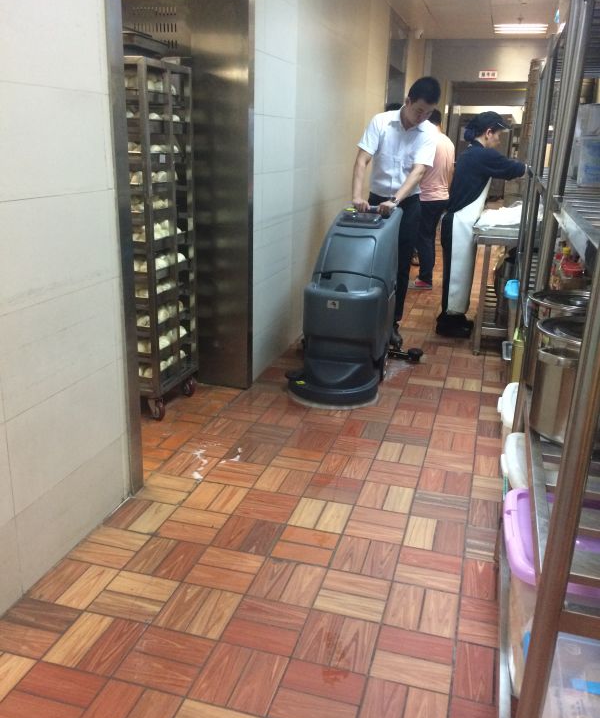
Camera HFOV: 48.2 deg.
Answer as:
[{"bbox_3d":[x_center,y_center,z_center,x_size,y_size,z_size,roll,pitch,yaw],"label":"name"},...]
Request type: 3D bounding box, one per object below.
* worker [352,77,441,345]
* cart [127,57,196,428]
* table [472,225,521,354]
[{"bbox_3d":[0.592,-0.891,4.277,0.520,1.680,0.480,10,19,25],"label":"worker"},{"bbox_3d":[-0.874,-0.553,3.222,0.600,1.610,0.480,6,18,15],"label":"cart"},{"bbox_3d":[1.593,-0.597,4.835,0.680,0.825,1.500,6,18,15],"label":"table"}]

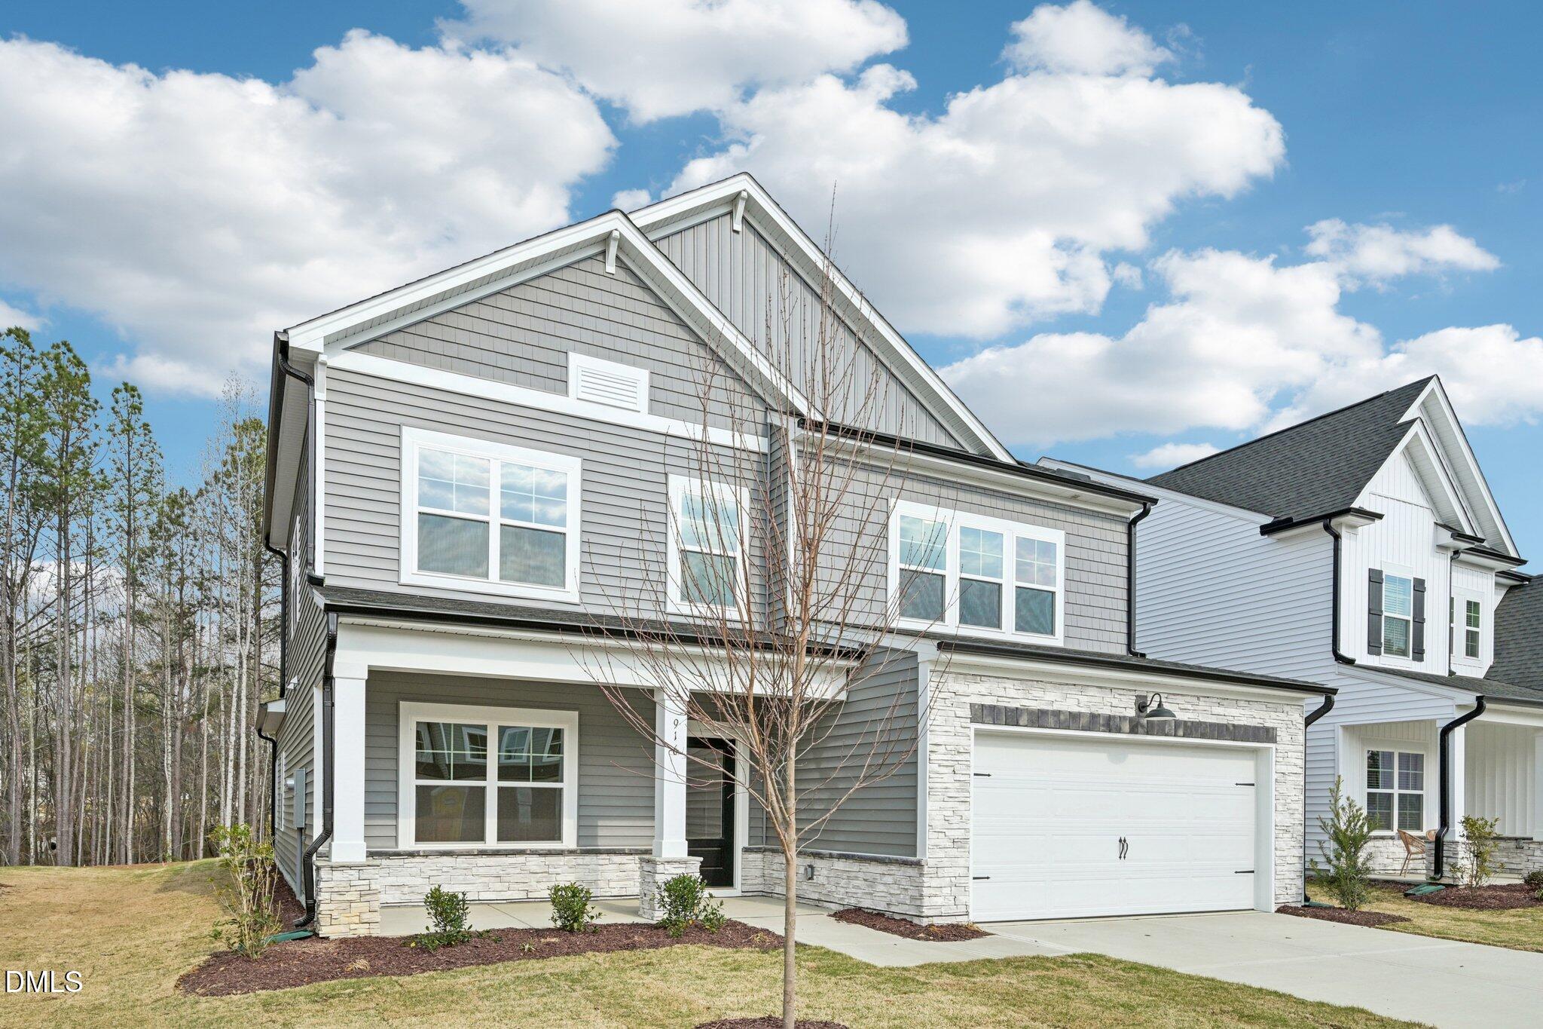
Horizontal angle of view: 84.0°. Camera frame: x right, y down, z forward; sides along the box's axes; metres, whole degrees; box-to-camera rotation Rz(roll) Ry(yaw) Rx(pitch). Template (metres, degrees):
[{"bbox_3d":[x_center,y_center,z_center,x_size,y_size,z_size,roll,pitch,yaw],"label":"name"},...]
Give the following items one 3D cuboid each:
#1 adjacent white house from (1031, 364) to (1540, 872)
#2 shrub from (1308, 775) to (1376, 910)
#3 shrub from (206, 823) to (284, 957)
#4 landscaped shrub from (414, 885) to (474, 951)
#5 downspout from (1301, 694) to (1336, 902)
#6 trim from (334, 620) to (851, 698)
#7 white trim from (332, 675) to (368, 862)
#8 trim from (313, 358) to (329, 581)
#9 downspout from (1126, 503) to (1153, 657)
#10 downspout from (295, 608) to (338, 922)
[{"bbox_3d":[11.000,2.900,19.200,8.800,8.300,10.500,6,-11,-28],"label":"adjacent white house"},{"bbox_3d":[7.986,4.606,11.993,0.820,1.800,0.820,6,-11,-28],"label":"shrub"},{"bbox_3d":[-4.422,3.159,7.196,0.600,1.080,0.600,6,-11,-28],"label":"shrub"},{"bbox_3d":[-2.927,3.608,7.667,0.500,0.560,0.500,6,-11,-28],"label":"landscaped shrub"},{"bbox_3d":[7.747,4.008,12.121,0.360,2.970,0.360,6,-11,-28],"label":"downspout"},{"bbox_3d":[-1.633,1.596,9.291,5.800,0.500,0.300,6,-11,-28],"label":"trim"},{"bbox_3d":[-4.069,2.454,8.266,0.310,1.780,0.310,6,-11,-28],"label":"white trim"},{"bbox_3d":[-4.979,-0.546,9.466,0.150,2.400,0.140,6,-11,-28],"label":"trim"},{"bbox_3d":[5.915,1.048,13.792,0.320,2.450,0.340,6,-11,-28],"label":"downspout"},{"bbox_3d":[-4.263,2.385,8.052,0.360,2.960,0.360,6,-11,-28],"label":"downspout"}]

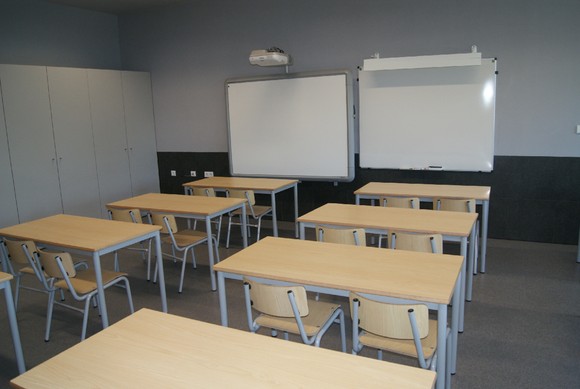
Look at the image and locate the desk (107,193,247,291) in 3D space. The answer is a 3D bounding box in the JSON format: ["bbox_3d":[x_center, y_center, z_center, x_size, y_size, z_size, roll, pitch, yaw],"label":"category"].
[{"bbox_3d":[-1.120,0.443,4.423,1.287,0.722,0.615,3,12,27],"label":"desk"}]

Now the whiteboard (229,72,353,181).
[{"bbox_3d":[-0.050,-0.912,6.042,1.973,1.399,0.089,3,12,27],"label":"whiteboard"}]

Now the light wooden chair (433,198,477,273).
[{"bbox_3d":[1.636,0.351,4.333,0.446,0.718,0.540,2,12,24],"label":"light wooden chair"}]

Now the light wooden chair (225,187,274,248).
[{"bbox_3d":[-0.470,0.260,5.260,0.446,0.718,0.540,3,12,27],"label":"light wooden chair"}]

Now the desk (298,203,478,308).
[{"bbox_3d":[0.784,0.534,3.538,1.287,0.722,0.615,4,12,28],"label":"desk"}]

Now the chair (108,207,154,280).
[{"bbox_3d":[-1.521,0.449,4.501,0.446,0.718,0.540,2,12,22],"label":"chair"}]

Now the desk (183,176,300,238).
[{"bbox_3d":[-0.588,0.218,5.476,1.287,0.722,0.615,3,12,27],"label":"desk"}]

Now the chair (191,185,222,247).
[{"bbox_3d":[-0.940,0.230,5.514,0.446,0.718,0.540,5,13,32],"label":"chair"}]

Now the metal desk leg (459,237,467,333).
[{"bbox_3d":[1.194,0.629,3.012,0.042,0.701,0.042,4,12,28],"label":"metal desk leg"}]

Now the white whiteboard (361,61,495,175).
[{"bbox_3d":[1.586,-0.907,5.203,1.555,1.232,0.040,3,12,27],"label":"white whiteboard"}]

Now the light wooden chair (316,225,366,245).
[{"bbox_3d":[0.472,0.554,3.524,0.446,0.718,0.540,2,12,23],"label":"light wooden chair"}]

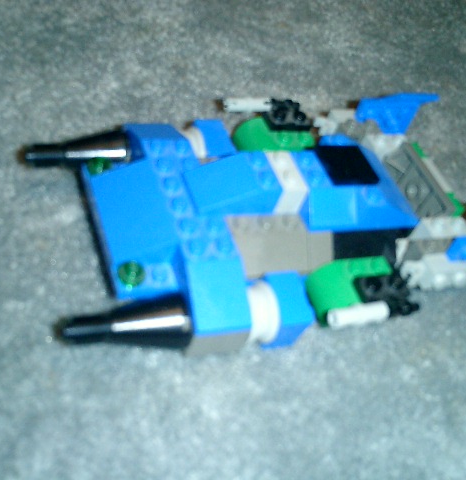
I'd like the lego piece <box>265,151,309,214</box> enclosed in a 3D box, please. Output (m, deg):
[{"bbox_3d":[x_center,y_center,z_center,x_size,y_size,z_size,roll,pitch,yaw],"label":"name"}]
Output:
[{"bbox_3d":[0.015,-0.018,0.197,0.008,0.011,0.016,-4,52,-26],"label":"lego piece"}]

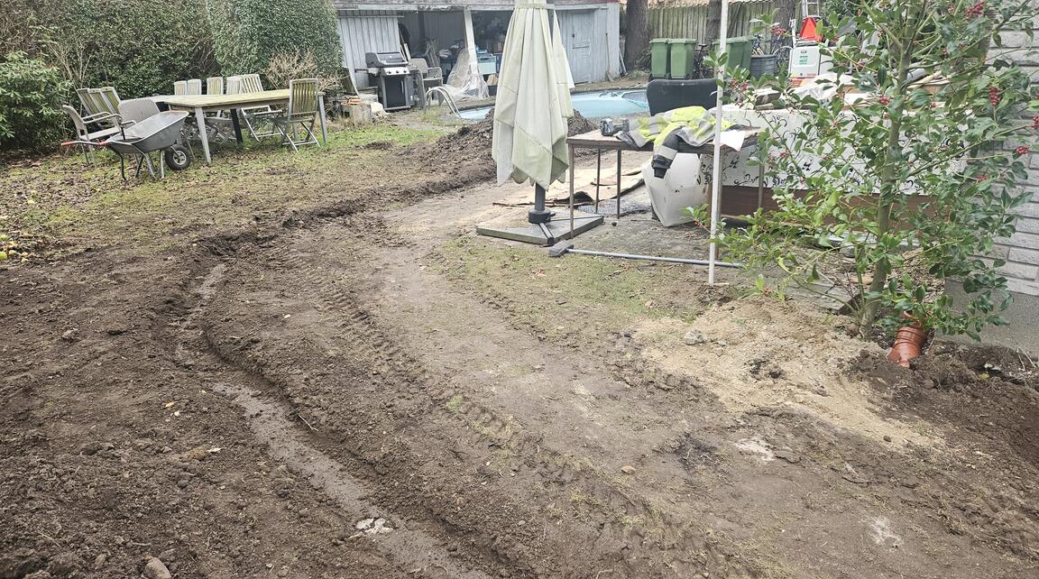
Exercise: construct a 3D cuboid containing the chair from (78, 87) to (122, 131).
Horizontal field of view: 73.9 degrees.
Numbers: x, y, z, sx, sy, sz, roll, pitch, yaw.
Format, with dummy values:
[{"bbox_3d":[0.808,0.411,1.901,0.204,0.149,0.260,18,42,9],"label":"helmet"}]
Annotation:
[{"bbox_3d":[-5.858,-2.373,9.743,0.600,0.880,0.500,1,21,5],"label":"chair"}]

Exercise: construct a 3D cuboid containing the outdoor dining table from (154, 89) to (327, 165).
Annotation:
[{"bbox_3d":[-3.746,-2.291,9.614,1.130,0.740,1.822,18,29,42],"label":"outdoor dining table"}]

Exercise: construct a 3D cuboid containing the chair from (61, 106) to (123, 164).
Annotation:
[{"bbox_3d":[-5.574,-2.051,9.085,0.550,0.810,0.610,16,27,39],"label":"chair"}]

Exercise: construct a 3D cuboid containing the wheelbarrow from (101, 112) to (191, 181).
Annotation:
[{"bbox_3d":[-4.446,-1.629,8.067,0.630,0.690,1.400,8,23,22],"label":"wheelbarrow"}]

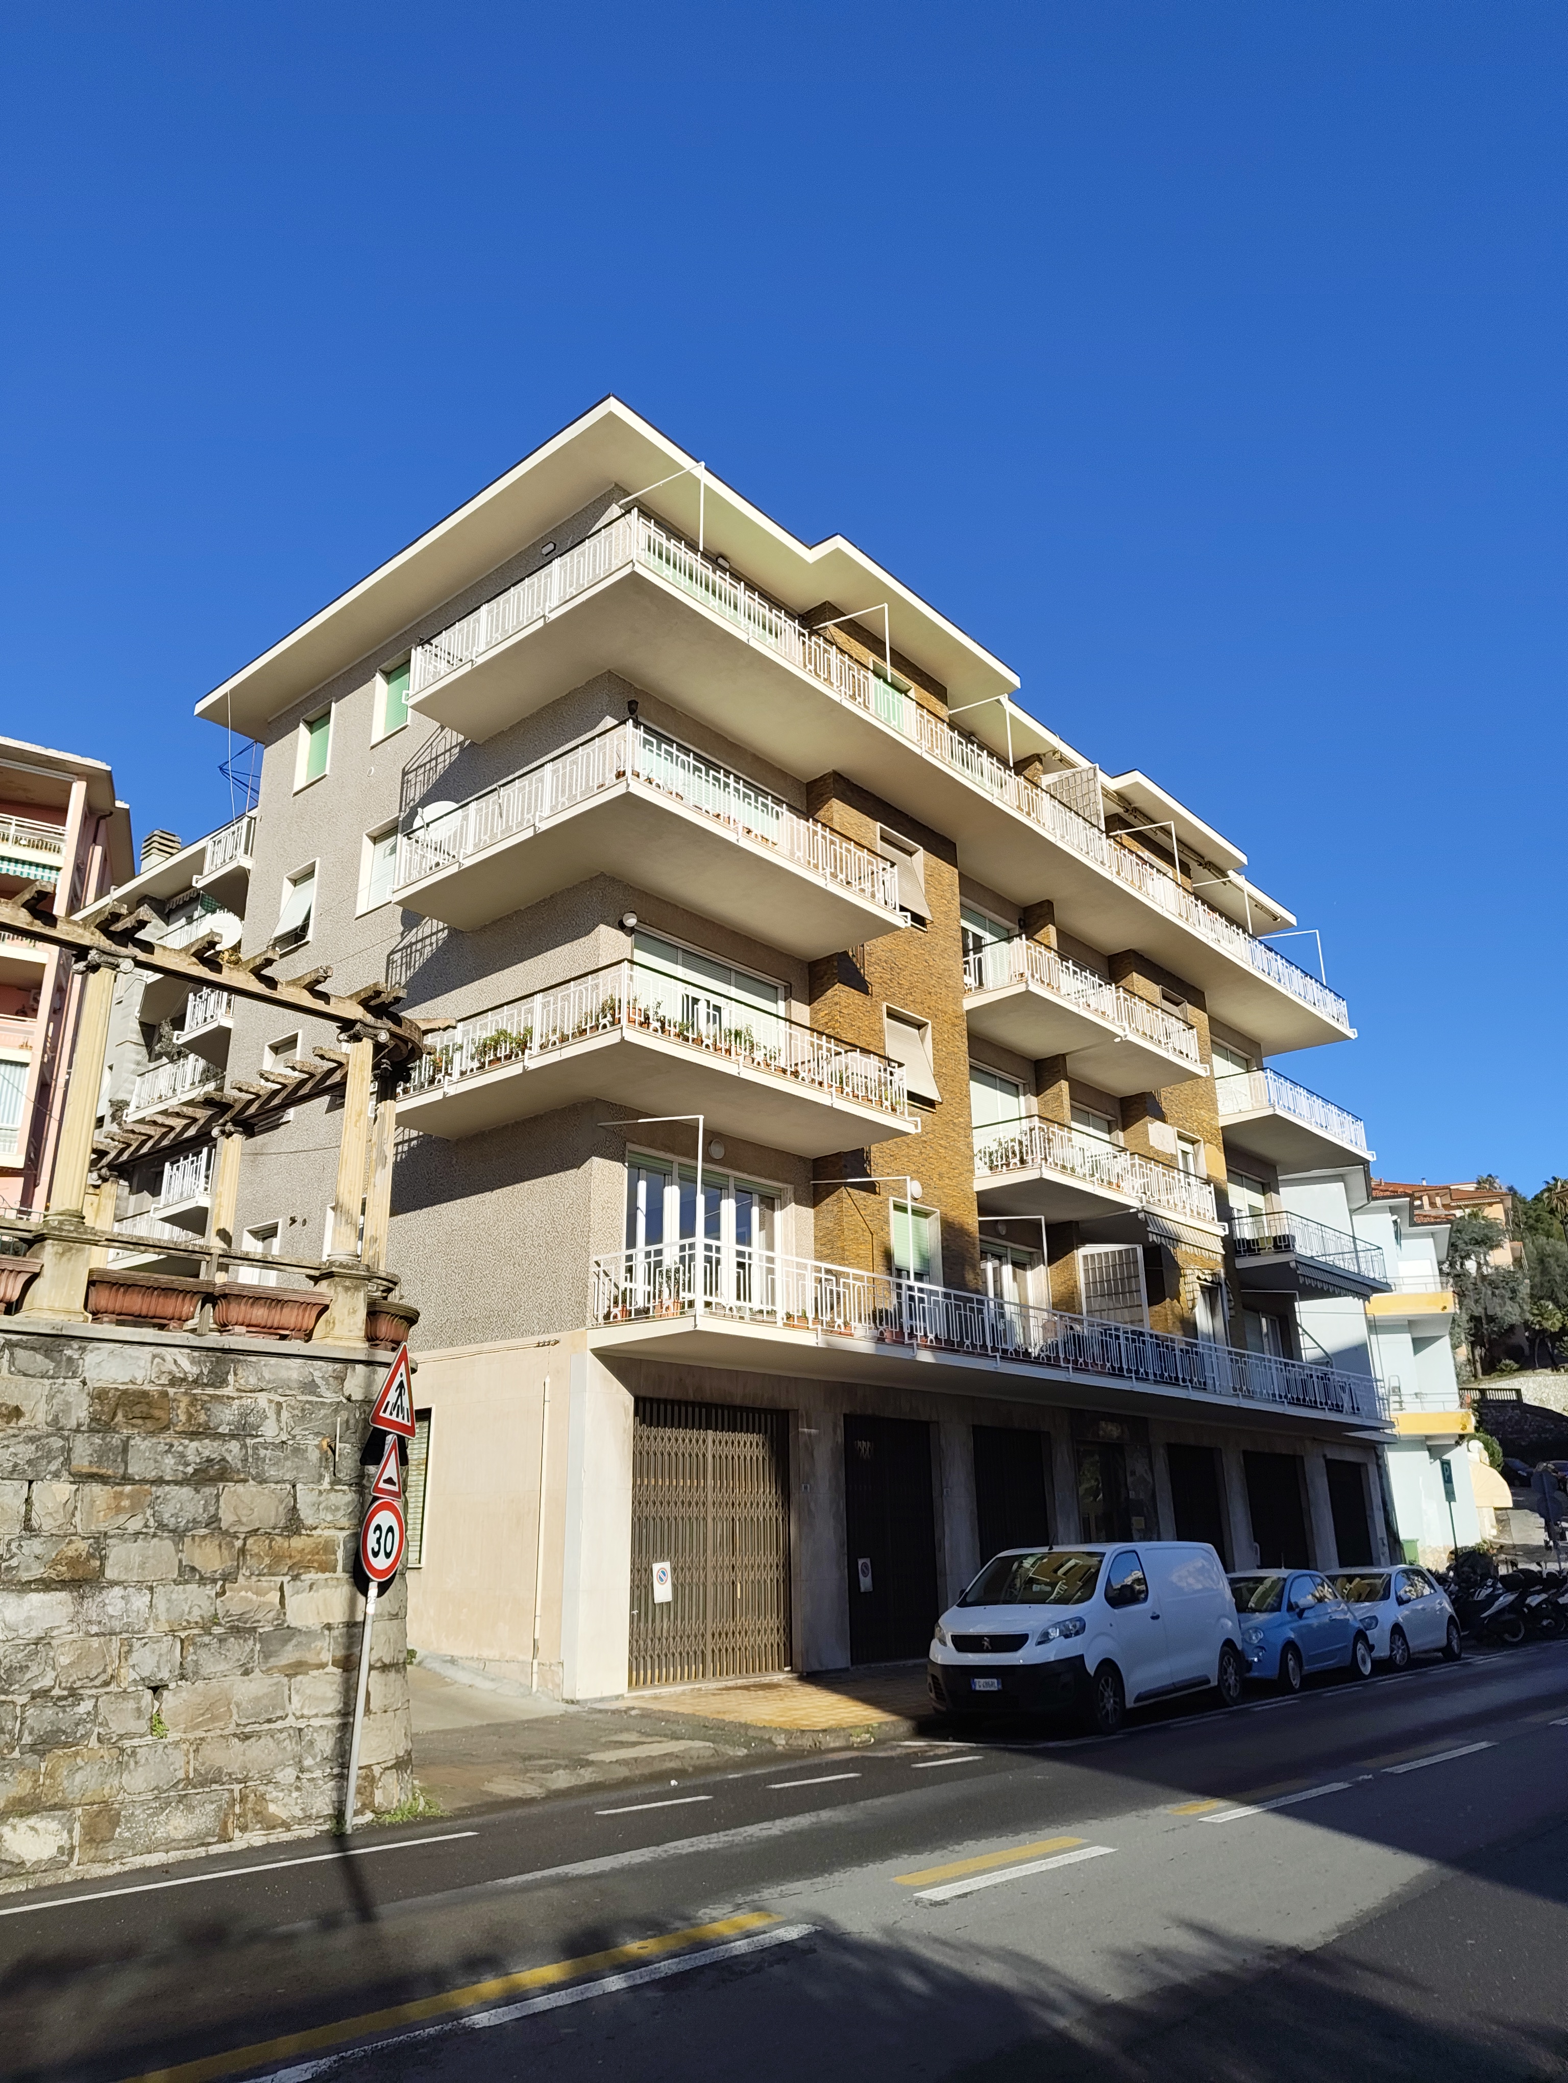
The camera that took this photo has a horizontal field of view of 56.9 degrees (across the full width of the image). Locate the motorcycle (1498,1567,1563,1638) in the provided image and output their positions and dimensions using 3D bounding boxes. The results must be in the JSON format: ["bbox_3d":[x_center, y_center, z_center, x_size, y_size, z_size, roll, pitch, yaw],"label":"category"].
[{"bbox_3d":[14.869,11.527,29.593,0.750,1.200,1.950,11,-22,-29],"label":"motorcycle"}]

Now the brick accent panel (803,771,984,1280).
[{"bbox_3d":[1.896,0.453,24.828,0.612,9.747,3.726,-17,-25,38],"label":"brick accent panel"}]

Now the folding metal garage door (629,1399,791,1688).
[{"bbox_3d":[-0.994,6.774,19.712,0.120,3.564,3.285,-17,-25,38],"label":"folding metal garage door"}]

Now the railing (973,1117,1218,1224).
[{"bbox_3d":[6.138,2.735,27.562,1.350,1.017,6.939,-17,-25,38],"label":"railing"}]

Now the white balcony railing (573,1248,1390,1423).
[{"bbox_3d":[5.935,5.957,26.679,1.953,1.017,23.508,-17,-25,38],"label":"white balcony railing"}]

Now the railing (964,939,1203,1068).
[{"bbox_3d":[6.094,-0.475,28.686,1.350,1.017,6.939,-17,-25,38],"label":"railing"}]

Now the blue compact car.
[{"bbox_3d":[6.820,8.210,20.250,1.640,1.490,3.570,-17,-25,38],"label":"blue compact car"}]

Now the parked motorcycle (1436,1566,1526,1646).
[{"bbox_3d":[13.147,10.813,27.485,0.750,1.200,1.950,13,-24,-35],"label":"parked motorcycle"}]

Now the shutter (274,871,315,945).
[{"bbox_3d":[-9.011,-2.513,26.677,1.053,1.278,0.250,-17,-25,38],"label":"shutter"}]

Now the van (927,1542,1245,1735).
[{"bbox_3d":[3.670,6.930,17.070,1.980,1.910,4.750,-17,-24,36],"label":"van"}]

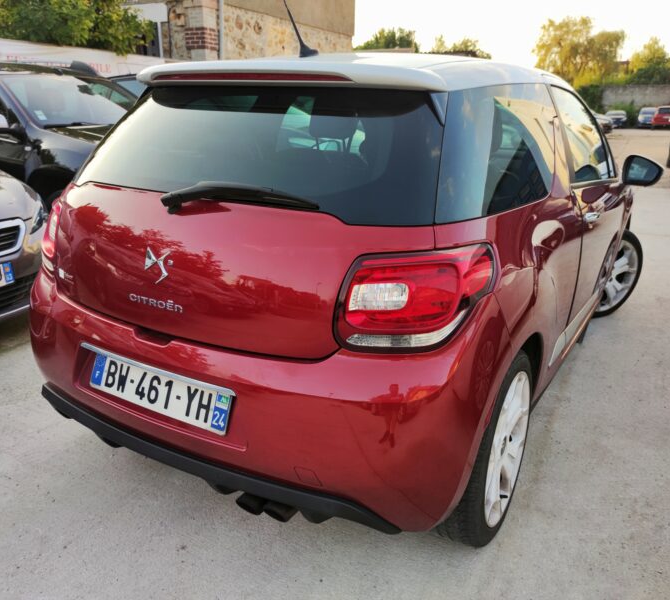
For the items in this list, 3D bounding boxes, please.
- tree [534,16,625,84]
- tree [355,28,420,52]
[{"bbox_3d":[19.835,-18.618,45.000,7.500,8.350,7.500,1,18,0],"label":"tree"},{"bbox_3d":[4.097,-18.375,45.000,5.500,6.958,5.500,1,18,0],"label":"tree"}]

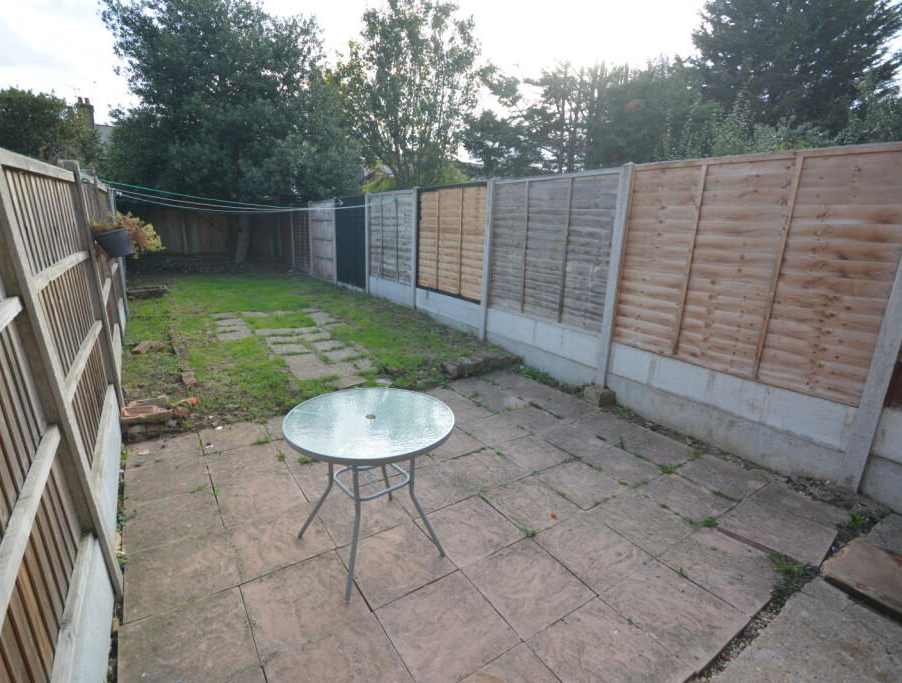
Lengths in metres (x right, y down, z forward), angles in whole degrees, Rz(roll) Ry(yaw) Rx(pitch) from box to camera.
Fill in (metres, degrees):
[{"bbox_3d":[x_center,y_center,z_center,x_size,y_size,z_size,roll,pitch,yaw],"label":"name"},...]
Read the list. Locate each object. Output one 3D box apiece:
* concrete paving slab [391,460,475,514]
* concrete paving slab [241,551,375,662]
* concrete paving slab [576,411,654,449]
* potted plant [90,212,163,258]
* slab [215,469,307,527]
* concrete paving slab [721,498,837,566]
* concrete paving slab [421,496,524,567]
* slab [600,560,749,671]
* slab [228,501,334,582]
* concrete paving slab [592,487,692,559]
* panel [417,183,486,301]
[{"bbox_3d":[-0.145,0.941,2.689,0.445,0.040,0.445,-7,16,-33],"label":"concrete paving slab"},{"bbox_3d":[-0.646,1.143,1.870,0.450,0.040,0.450,-7,16,-34],"label":"concrete paving slab"},{"bbox_3d":[1.388,0.777,3.749,0.450,0.040,0.450,-7,16,-34],"label":"concrete paving slab"},{"bbox_3d":[-3.107,-1.012,4.114,0.530,0.410,0.460,-7,16,-34],"label":"potted plant"},{"bbox_3d":[-1.136,0.940,2.570,0.445,0.040,0.445,-7,16,-33],"label":"slab"},{"bbox_3d":[1.872,1.081,2.449,0.420,0.040,0.455,-11,19,-44],"label":"concrete paving slab"},{"bbox_3d":[0.102,1.036,2.331,0.445,0.040,0.445,-7,16,-33],"label":"concrete paving slab"},{"bbox_3d":[0.962,1.174,1.854,0.445,0.050,0.420,-7,16,-33],"label":"slab"},{"bbox_3d":[-0.878,1.023,2.180,0.450,0.040,0.450,-6,16,-35],"label":"slab"},{"bbox_3d":[1.127,1.067,2.518,0.450,0.040,0.450,-6,16,-35],"label":"concrete paving slab"},{"bbox_3d":[0.008,-1.556,6.671,0.050,1.680,1.820,-7,16,-35],"label":"panel"}]

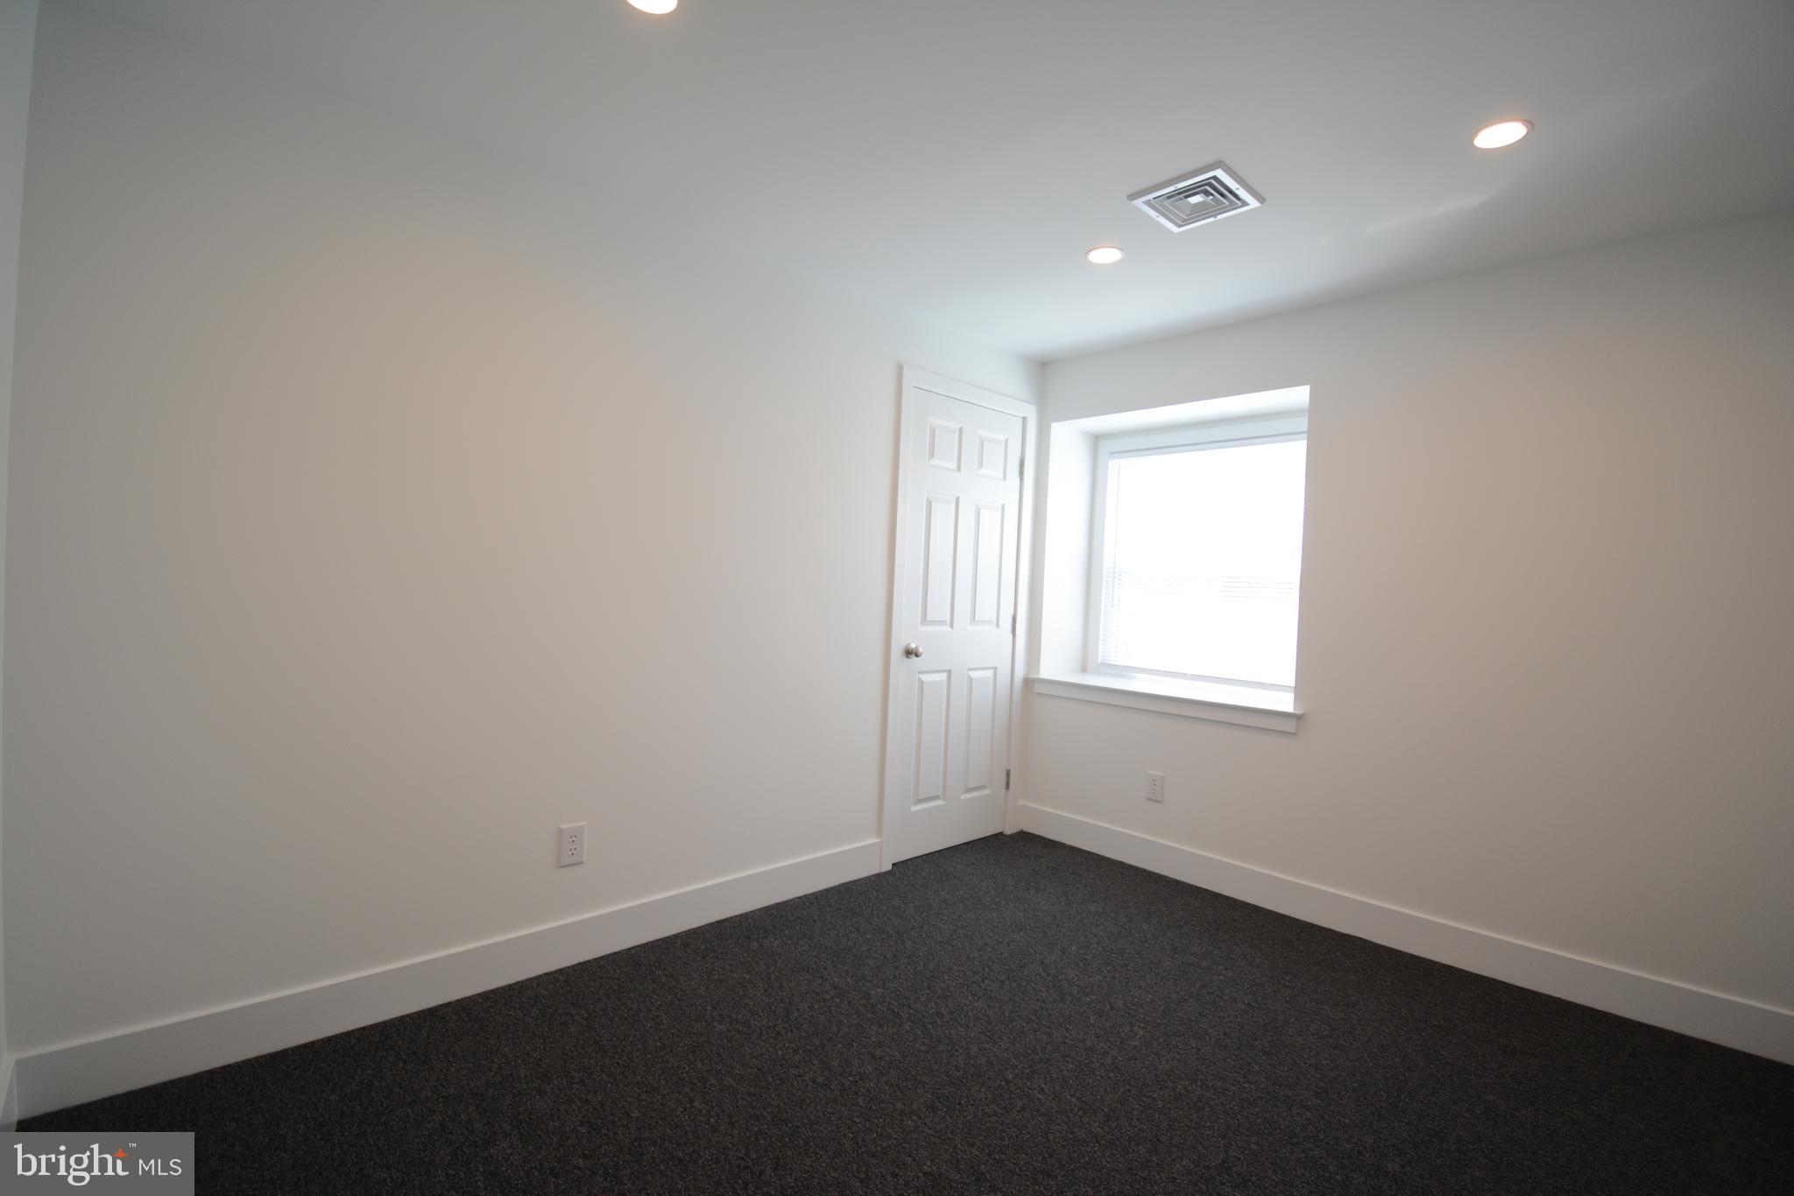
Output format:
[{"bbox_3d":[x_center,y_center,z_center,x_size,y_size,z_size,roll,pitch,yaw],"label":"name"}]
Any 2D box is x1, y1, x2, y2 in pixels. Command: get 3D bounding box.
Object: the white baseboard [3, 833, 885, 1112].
[{"bbox_3d":[-0.920,1.041,2.288,2.340,0.137,0.018,2,1,-43],"label":"white baseboard"}]

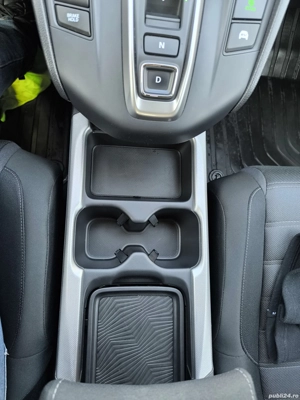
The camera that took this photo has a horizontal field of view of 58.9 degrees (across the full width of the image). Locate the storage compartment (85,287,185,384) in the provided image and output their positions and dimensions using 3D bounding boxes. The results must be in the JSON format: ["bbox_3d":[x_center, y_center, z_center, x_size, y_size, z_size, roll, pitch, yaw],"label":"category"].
[{"bbox_3d":[-0.024,0.232,0.457,0.156,0.060,0.169,2,80,-9],"label":"storage compartment"}]

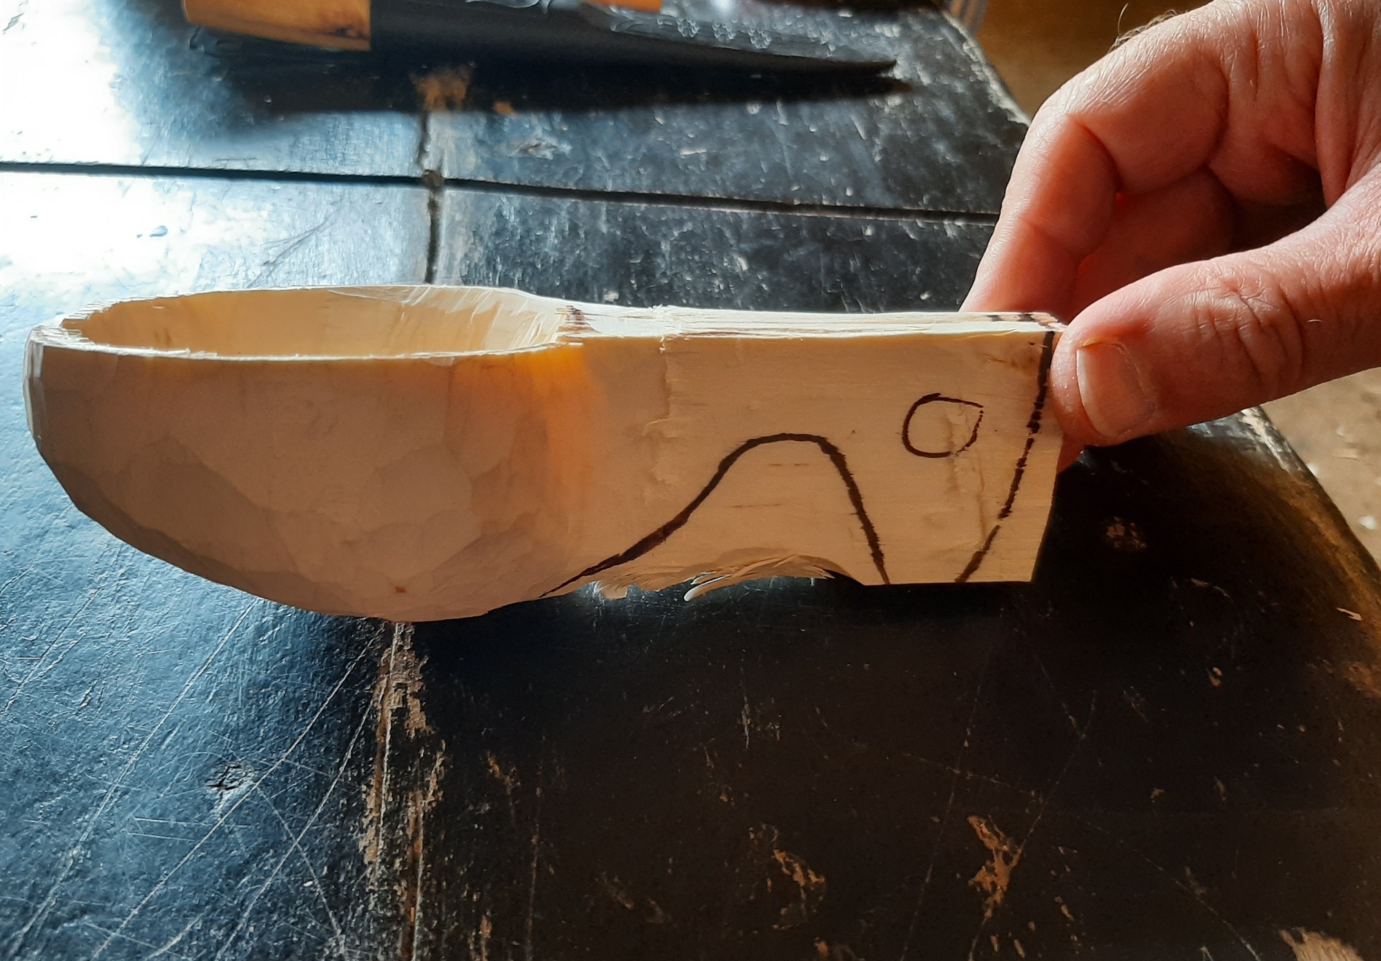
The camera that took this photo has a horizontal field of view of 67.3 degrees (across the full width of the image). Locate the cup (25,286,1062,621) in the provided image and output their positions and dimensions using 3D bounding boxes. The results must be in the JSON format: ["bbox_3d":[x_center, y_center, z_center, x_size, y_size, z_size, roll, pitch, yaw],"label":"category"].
[{"bbox_3d":[-0.025,-0.003,0.193,0.178,0.053,0.058,0,22,0],"label":"cup"}]

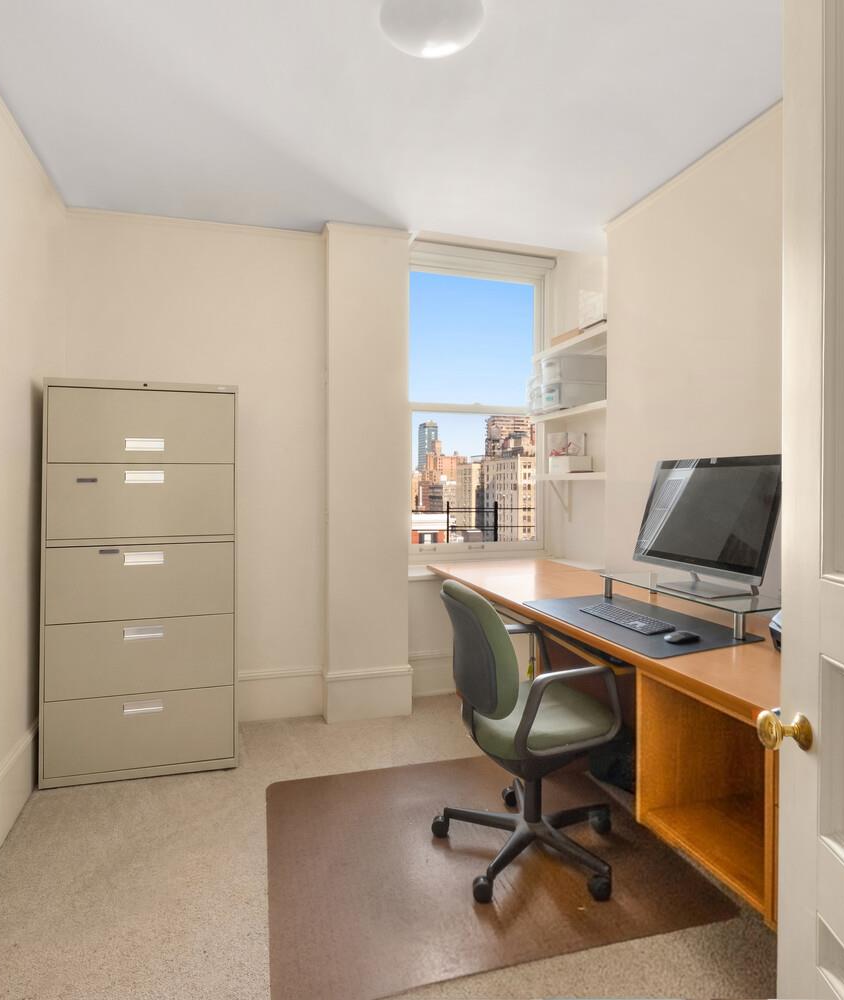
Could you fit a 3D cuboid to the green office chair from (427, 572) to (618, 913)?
[{"bbox_3d":[0.353,0.728,1.987,0.660,0.935,0.620,0,1,-17],"label":"green office chair"}]

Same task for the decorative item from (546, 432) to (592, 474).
[{"bbox_3d":[0.888,-0.281,3.490,0.150,0.240,0.240,0,1,-17],"label":"decorative item"}]

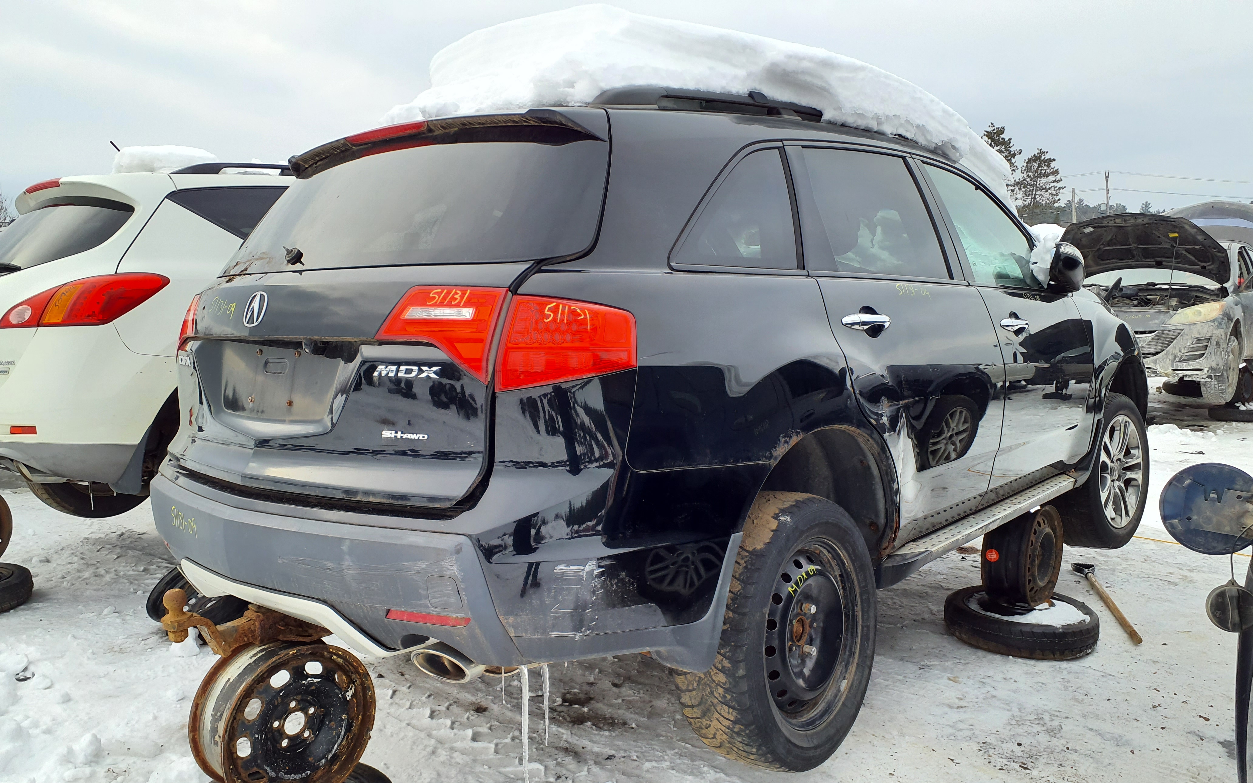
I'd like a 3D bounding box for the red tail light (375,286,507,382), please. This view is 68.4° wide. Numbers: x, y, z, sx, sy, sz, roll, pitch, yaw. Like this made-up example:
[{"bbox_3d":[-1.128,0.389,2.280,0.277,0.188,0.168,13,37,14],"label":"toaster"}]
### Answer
[{"bbox_3d":[-0.382,-0.119,1.870,0.315,0.200,0.101,1,5,29],"label":"red tail light"}]

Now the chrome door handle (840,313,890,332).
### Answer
[{"bbox_3d":[0.634,-0.183,2.423,0.051,0.044,0.227,3,6,41],"label":"chrome door handle"}]

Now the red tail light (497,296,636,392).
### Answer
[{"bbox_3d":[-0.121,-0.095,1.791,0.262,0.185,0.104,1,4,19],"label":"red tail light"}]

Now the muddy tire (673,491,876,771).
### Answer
[{"bbox_3d":[0.411,0.625,2.427,0.237,0.712,0.712,-4,1,42],"label":"muddy tire"}]

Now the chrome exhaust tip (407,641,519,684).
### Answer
[{"bbox_3d":[-0.294,0.522,1.812,0.207,0.081,0.157,3,6,41],"label":"chrome exhaust tip"}]

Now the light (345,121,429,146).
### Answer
[{"bbox_3d":[-0.618,-0.668,2.393,0.345,0.028,0.032,4,7,41],"label":"light"}]

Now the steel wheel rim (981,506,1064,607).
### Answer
[{"bbox_3d":[1.778,0.724,4.130,0.188,0.464,0.464,6,8,43],"label":"steel wheel rim"}]

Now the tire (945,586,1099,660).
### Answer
[{"bbox_3d":[1.693,0.985,3.970,0.615,0.155,0.615,1,5,23],"label":"tire"}]

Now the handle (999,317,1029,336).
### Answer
[{"bbox_3d":[1.369,-0.237,3.241,0.045,0.048,0.250,4,7,41],"label":"handle"}]

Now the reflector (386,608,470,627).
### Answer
[{"bbox_3d":[-0.397,0.452,1.847,0.182,0.022,0.016,1,5,13],"label":"reflector"}]

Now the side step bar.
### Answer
[{"bbox_3d":[1.339,0.458,3.331,0.140,0.085,1.760,4,7,41],"label":"side step bar"}]

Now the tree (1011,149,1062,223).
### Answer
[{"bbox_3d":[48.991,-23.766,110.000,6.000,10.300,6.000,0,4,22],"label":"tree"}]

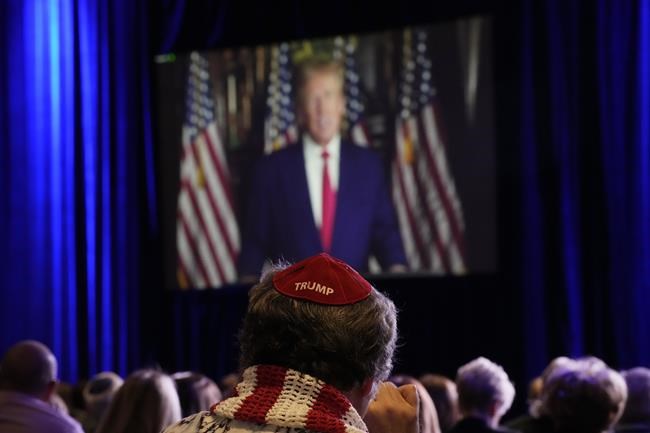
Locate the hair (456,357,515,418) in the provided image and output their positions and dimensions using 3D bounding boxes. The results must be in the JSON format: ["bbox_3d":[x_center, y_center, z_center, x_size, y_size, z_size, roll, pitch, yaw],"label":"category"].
[{"bbox_3d":[0.556,0.592,9.500,0.195,0.215,0.220,-4,-5,33],"label":"hair"}]

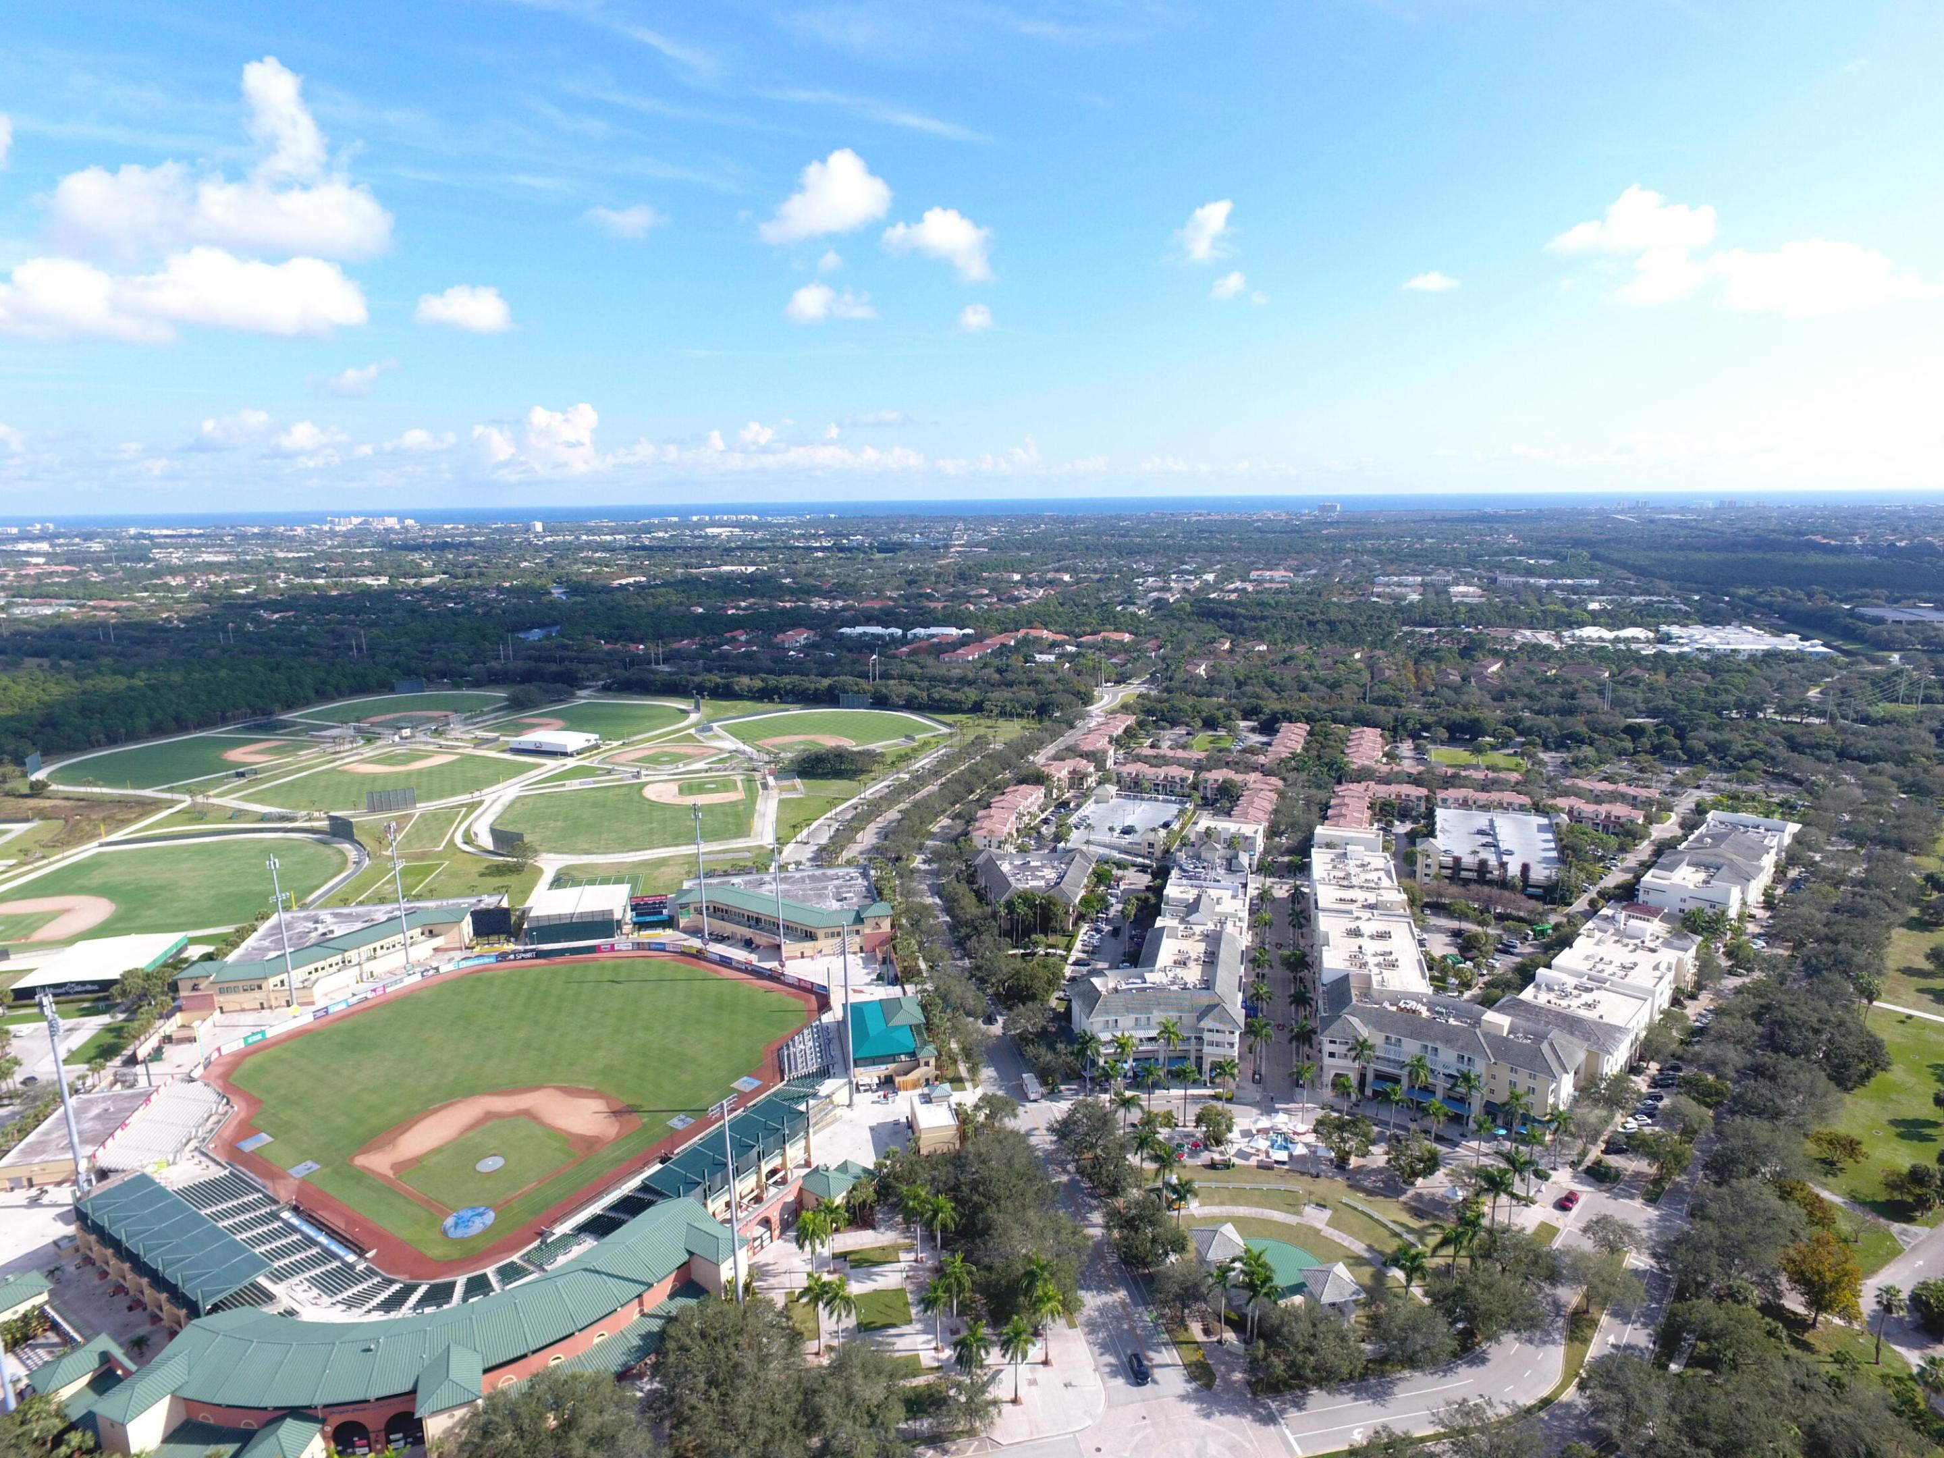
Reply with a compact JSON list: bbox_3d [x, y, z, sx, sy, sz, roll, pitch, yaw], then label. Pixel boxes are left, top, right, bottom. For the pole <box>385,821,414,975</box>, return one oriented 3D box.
[{"bbox_3d":[-151.527,45.544,298.348,3.600,42.000,2.000,-9,14,-33],"label":"pole"}]

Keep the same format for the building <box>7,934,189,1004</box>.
[{"bbox_3d":[-233.195,63.966,303.094,28.500,6.000,31.000,-3,12,-12],"label":"building"}]

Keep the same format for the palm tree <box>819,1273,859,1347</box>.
[{"bbox_3d":[-19.610,86.890,165.910,5.900,14.100,5.900,-1,12,0],"label":"palm tree"}]

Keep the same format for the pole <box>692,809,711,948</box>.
[{"bbox_3d":[-75.201,41.645,312.798,2.800,41.500,1.800,1,12,9],"label":"pole"}]

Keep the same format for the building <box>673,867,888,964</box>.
[{"bbox_3d":[-55.821,53.072,329.192,60.000,12.300,49.000,-3,12,-12],"label":"building"}]

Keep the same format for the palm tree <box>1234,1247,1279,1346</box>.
[{"bbox_3d":[42.029,83.645,165.694,6.682,16.091,6.682,-1,12,0],"label":"palm tree"}]

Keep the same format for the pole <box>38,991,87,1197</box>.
[{"bbox_3d":[-164.920,66.474,204.191,2.000,40.000,3.600,-2,12,-5],"label":"pole"}]

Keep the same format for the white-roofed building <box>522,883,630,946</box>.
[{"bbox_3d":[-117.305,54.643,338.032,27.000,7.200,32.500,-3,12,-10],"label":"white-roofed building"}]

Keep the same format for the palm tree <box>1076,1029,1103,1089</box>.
[{"bbox_3d":[24.810,70.780,237.840,6.000,15.100,6.000,-1,12,0],"label":"palm tree"}]

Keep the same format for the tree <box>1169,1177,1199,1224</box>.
[{"bbox_3d":[35.330,81.770,191.680,5.500,12.000,5.500,-1,12,0],"label":"tree"}]

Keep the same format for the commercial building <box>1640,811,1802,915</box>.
[{"bbox_3d":[235.260,44.520,351.520,25.000,14.000,95.000,10,16,43],"label":"commercial building"}]

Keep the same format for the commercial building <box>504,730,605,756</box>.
[{"bbox_3d":[-216.010,7.380,582.150,34.900,6.800,26.000,3,12,17],"label":"commercial building"}]

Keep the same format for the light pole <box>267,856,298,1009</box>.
[{"bbox_3d":[-170.970,51.460,279.200,1.800,42.100,5.500,7,14,32],"label":"light pole"}]

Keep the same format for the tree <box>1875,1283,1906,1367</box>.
[{"bbox_3d":[130.304,85.288,160.311,4.900,12.600,4.900,-1,12,0],"label":"tree"}]

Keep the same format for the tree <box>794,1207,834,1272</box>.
[{"bbox_3d":[-25.710,83.810,181.510,5.800,14.000,5.800,-1,12,0],"label":"tree"}]

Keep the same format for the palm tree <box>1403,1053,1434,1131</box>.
[{"bbox_3d":[88.694,71.892,223.829,5.900,14.000,5.900,-1,12,0],"label":"palm tree"}]

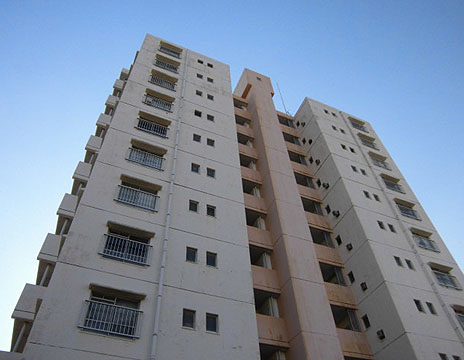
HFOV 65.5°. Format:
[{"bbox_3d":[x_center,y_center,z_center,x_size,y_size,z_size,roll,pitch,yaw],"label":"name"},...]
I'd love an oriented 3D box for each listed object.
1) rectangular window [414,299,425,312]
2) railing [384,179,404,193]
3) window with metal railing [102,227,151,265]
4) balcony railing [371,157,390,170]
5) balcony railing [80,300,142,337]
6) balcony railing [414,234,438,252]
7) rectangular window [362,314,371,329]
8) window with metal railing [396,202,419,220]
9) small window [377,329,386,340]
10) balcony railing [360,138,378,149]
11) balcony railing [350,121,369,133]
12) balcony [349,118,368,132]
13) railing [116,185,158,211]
[{"bbox_3d":[9.387,6.305,18.002,0.426,0.683,0.130,17,-52,-17],"label":"rectangular window"},{"bbox_3d":[12.209,0.482,27.277,1.850,0.900,0.140,17,-52,-17],"label":"railing"},{"bbox_3d":[-3.950,2.563,13.659,1.700,1.220,0.180,17,-52,-17],"label":"window with metal railing"},{"bbox_3d":[12.083,-1.316,29.375,1.850,0.900,0.140,17,-52,-17],"label":"balcony railing"},{"bbox_3d":[-3.682,4.307,11.127,1.825,0.857,0.170,17,-52,-17],"label":"balcony railing"},{"bbox_3d":[12.084,3.928,22.629,1.670,1.150,0.180,17,-52,-17],"label":"balcony railing"},{"bbox_3d":[7.220,7.573,19.217,0.100,0.690,0.400,17,-52,-17],"label":"rectangular window"},{"bbox_3d":[12.285,2.264,25.163,1.850,0.900,0.140,17,-52,-17],"label":"window with metal railing"},{"bbox_3d":[7.408,7.660,17.834,0.110,0.430,0.385,17,-52,-17],"label":"small window"},{"bbox_3d":[11.954,-3.142,31.505,1.850,0.900,0.140,17,-52,-17],"label":"balcony railing"},{"bbox_3d":[11.998,-4.843,33.358,1.800,0.920,0.180,17,-52,-17],"label":"balcony railing"},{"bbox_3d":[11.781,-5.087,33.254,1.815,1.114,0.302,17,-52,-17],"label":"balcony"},{"bbox_3d":[-4.058,0.816,15.611,1.850,0.900,0.140,17,-52,-17],"label":"railing"}]

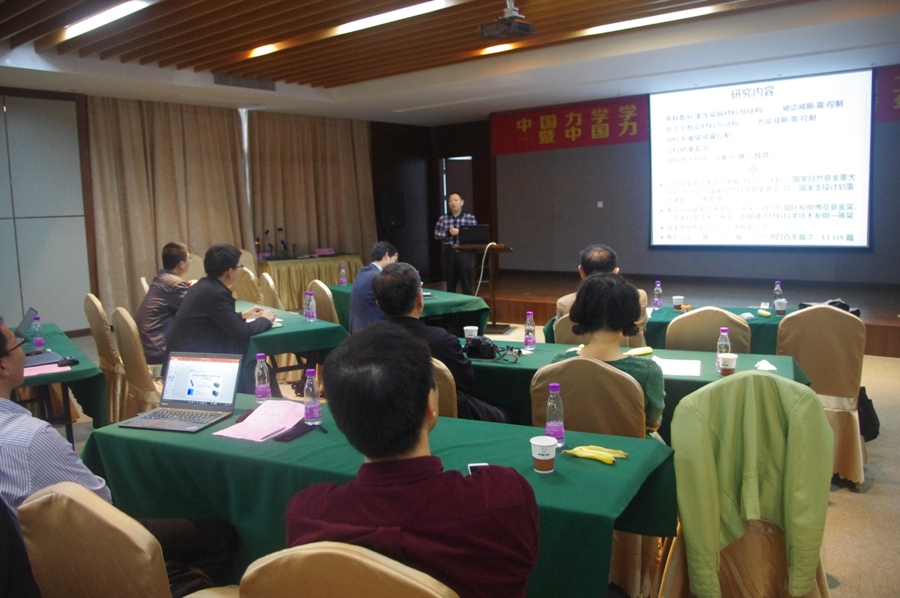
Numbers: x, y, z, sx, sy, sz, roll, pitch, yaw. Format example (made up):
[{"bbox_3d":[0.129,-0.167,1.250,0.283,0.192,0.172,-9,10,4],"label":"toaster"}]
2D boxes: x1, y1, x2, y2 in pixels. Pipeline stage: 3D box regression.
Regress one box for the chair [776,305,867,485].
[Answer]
[{"bbox_3d":[2.011,0.475,4.066,0.430,0.960,0.550,2,8,26],"label":"chair"}]

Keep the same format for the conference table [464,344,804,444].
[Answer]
[{"bbox_3d":[0.670,0.624,3.642,1.920,0.680,0.680,2,8,26],"label":"conference table"}]

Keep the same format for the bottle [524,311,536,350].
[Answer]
[{"bbox_3d":[0.412,0.165,3.877,0.060,0.200,0.060,-2,7,0],"label":"bottle"}]

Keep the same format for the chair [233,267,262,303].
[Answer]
[{"bbox_3d":[-1.955,0.110,7.921,0.560,0.930,0.450,-8,9,-40],"label":"chair"}]

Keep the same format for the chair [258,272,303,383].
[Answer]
[{"bbox_3d":[-1.430,0.220,6.979,0.560,0.970,0.440,-7,9,-35],"label":"chair"}]

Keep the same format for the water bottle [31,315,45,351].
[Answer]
[{"bbox_3d":[-2.362,0.193,4.285,0.060,0.198,0.060,-2,7,0],"label":"water bottle"}]

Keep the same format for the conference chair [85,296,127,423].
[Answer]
[{"bbox_3d":[-2.335,0.415,5.596,0.580,0.950,0.460,-6,8,-34],"label":"conference chair"}]

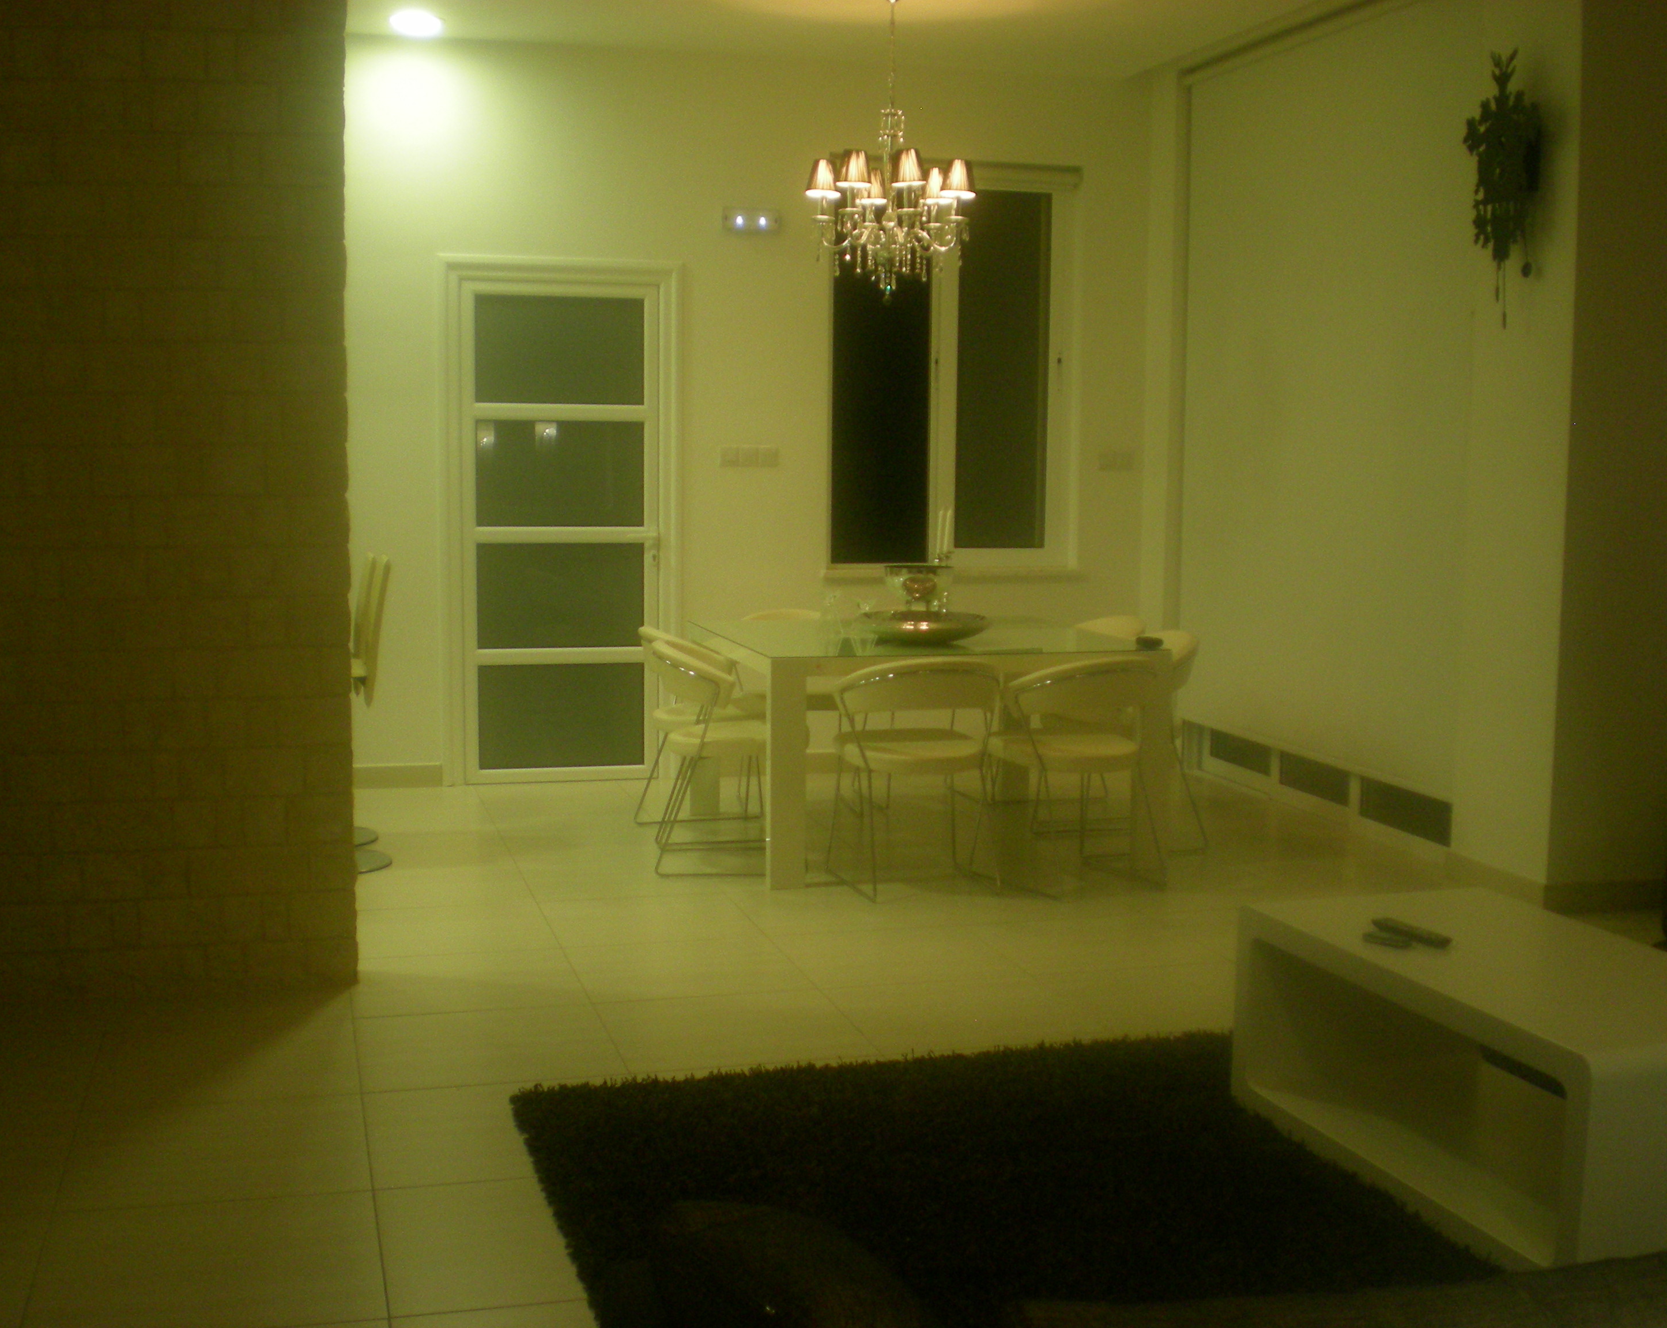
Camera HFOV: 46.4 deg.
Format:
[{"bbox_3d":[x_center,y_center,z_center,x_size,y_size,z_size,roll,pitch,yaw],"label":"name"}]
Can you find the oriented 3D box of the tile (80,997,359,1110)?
[{"bbox_3d":[-1.430,0.942,4.605,0.600,0.010,0.595,-1,7,-15],"label":"tile"}]

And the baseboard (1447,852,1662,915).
[{"bbox_3d":[2.374,0.701,6.375,0.440,0.088,0.540,-1,7,-16],"label":"baseboard"}]

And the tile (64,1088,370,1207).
[{"bbox_3d":[-1.240,0.985,3.928,0.600,0.010,0.590,-1,7,-16],"label":"tile"}]

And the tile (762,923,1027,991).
[{"bbox_3d":[0.171,0.833,5.523,0.600,0.010,0.590,-1,7,-16],"label":"tile"}]

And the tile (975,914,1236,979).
[{"bbox_3d":[0.775,0.832,5.791,0.600,0.010,0.595,-1,7,-15],"label":"tile"}]

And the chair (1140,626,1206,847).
[{"bbox_3d":[1.070,0.278,7.284,0.540,0.775,0.560,-1,7,-15],"label":"chair"}]

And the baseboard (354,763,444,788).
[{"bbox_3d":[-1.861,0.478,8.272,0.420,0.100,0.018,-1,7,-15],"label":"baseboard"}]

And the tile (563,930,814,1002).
[{"bbox_3d":[-0.427,0.855,5.479,0.600,0.010,0.595,-1,7,-15],"label":"tile"}]

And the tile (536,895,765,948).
[{"bbox_3d":[-0.567,0.780,5.910,0.600,0.010,0.590,-1,7,-16],"label":"tile"}]

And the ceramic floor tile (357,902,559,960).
[{"bbox_3d":[-1.160,0.805,5.874,0.600,0.010,0.595,-1,7,-15],"label":"ceramic floor tile"}]

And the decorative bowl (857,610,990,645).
[{"bbox_3d":[0.318,-0.129,6.893,0.470,0.105,0.470,1,6,0],"label":"decorative bowl"}]

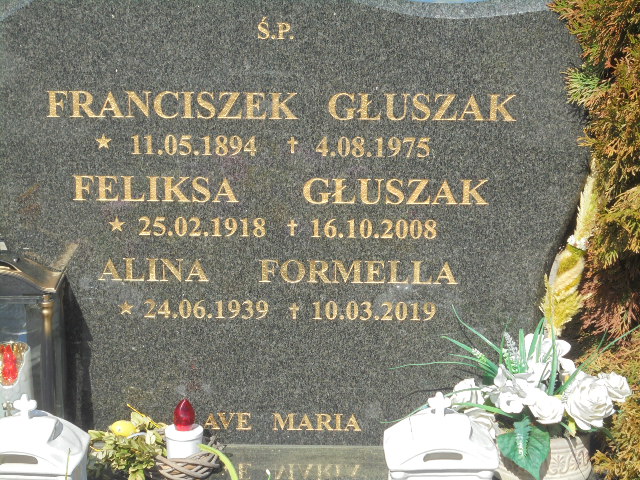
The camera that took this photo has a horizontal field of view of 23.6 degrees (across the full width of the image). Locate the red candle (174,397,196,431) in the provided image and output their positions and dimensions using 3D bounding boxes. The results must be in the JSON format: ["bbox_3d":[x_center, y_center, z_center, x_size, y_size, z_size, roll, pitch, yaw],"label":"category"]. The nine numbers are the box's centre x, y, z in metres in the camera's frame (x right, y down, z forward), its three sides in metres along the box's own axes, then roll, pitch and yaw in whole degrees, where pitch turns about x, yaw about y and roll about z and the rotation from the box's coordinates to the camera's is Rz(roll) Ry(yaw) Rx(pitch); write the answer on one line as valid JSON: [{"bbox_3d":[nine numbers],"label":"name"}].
[{"bbox_3d":[-0.197,0.253,2.240,0.031,0.046,0.031,0,17,0],"label":"red candle"}]

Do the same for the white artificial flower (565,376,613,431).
[{"bbox_3d":[0.391,0.234,2.220,0.074,0.076,0.062,-5,18,-18],"label":"white artificial flower"}]

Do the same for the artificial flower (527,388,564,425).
[{"bbox_3d":[0.322,0.238,2.190,0.056,0.052,0.052,-1,17,-6],"label":"artificial flower"}]

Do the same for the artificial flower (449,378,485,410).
[{"bbox_3d":[0.216,0.226,2.250,0.052,0.047,0.050,9,19,26],"label":"artificial flower"}]

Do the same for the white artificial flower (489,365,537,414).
[{"bbox_3d":[0.276,0.215,2.200,0.068,0.068,0.058,2,17,6],"label":"white artificial flower"}]

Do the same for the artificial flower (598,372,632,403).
[{"bbox_3d":[0.434,0.217,2.260,0.052,0.048,0.050,-10,20,-30],"label":"artificial flower"}]

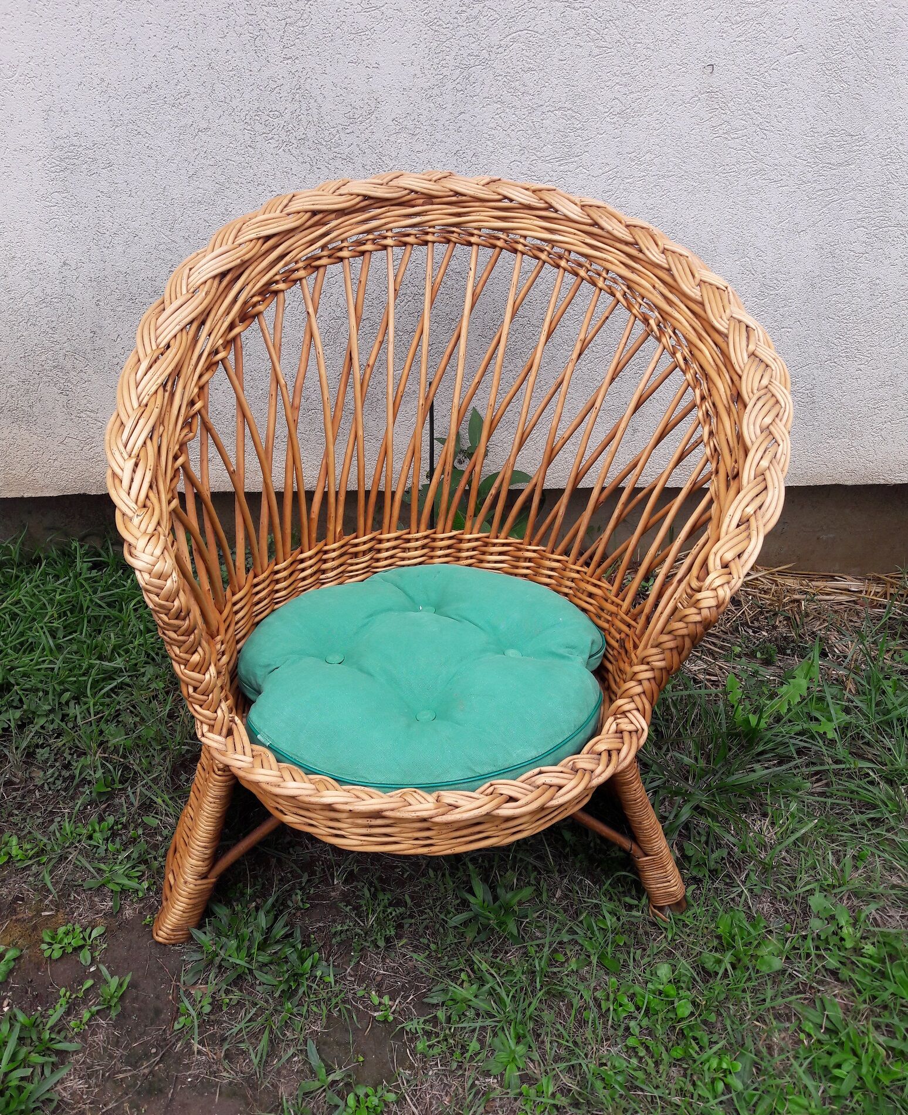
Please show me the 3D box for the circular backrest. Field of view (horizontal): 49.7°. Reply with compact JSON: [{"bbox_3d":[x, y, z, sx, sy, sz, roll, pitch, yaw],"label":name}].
[{"bbox_3d":[-0.010,-0.164,1.230,0.808,0.532,0.522,-3,30,-4],"label":"circular backrest"}]

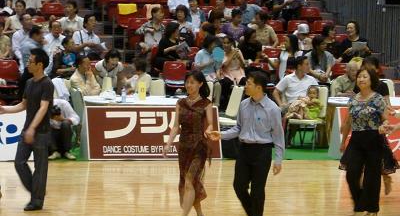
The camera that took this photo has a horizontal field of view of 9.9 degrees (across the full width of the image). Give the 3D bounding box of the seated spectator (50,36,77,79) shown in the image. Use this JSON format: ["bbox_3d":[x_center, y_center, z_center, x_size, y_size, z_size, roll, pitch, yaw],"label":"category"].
[{"bbox_3d":[-2.044,-0.475,35.527,0.500,1.200,0.750,0,5,-15],"label":"seated spectator"}]

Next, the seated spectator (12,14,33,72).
[{"bbox_3d":[-2.712,-0.795,36.154,0.520,1.320,0.780,-1,5,-25],"label":"seated spectator"}]

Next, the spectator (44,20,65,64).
[{"bbox_3d":[-2.326,-0.784,37.000,0.520,1.220,0.780,-1,5,-9],"label":"spectator"}]

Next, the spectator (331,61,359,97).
[{"bbox_3d":[2.136,-0.067,33.244,0.480,1.200,0.750,-1,6,-25],"label":"spectator"}]

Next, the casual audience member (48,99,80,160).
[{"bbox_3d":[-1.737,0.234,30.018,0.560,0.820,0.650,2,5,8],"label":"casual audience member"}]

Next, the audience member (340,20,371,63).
[{"bbox_3d":[2.535,-0.763,37.557,0.560,1.270,0.750,1,5,-5],"label":"audience member"}]

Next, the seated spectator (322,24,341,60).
[{"bbox_3d":[2.195,-0.719,37.470,0.500,1.220,0.750,-1,5,-25],"label":"seated spectator"}]

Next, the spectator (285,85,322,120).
[{"bbox_3d":[1.419,-0.076,31.700,0.380,0.480,0.480,5,6,45],"label":"spectator"}]

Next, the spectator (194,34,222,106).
[{"bbox_3d":[0.182,-0.499,36.120,0.500,1.250,0.800,-1,5,-22],"label":"spectator"}]

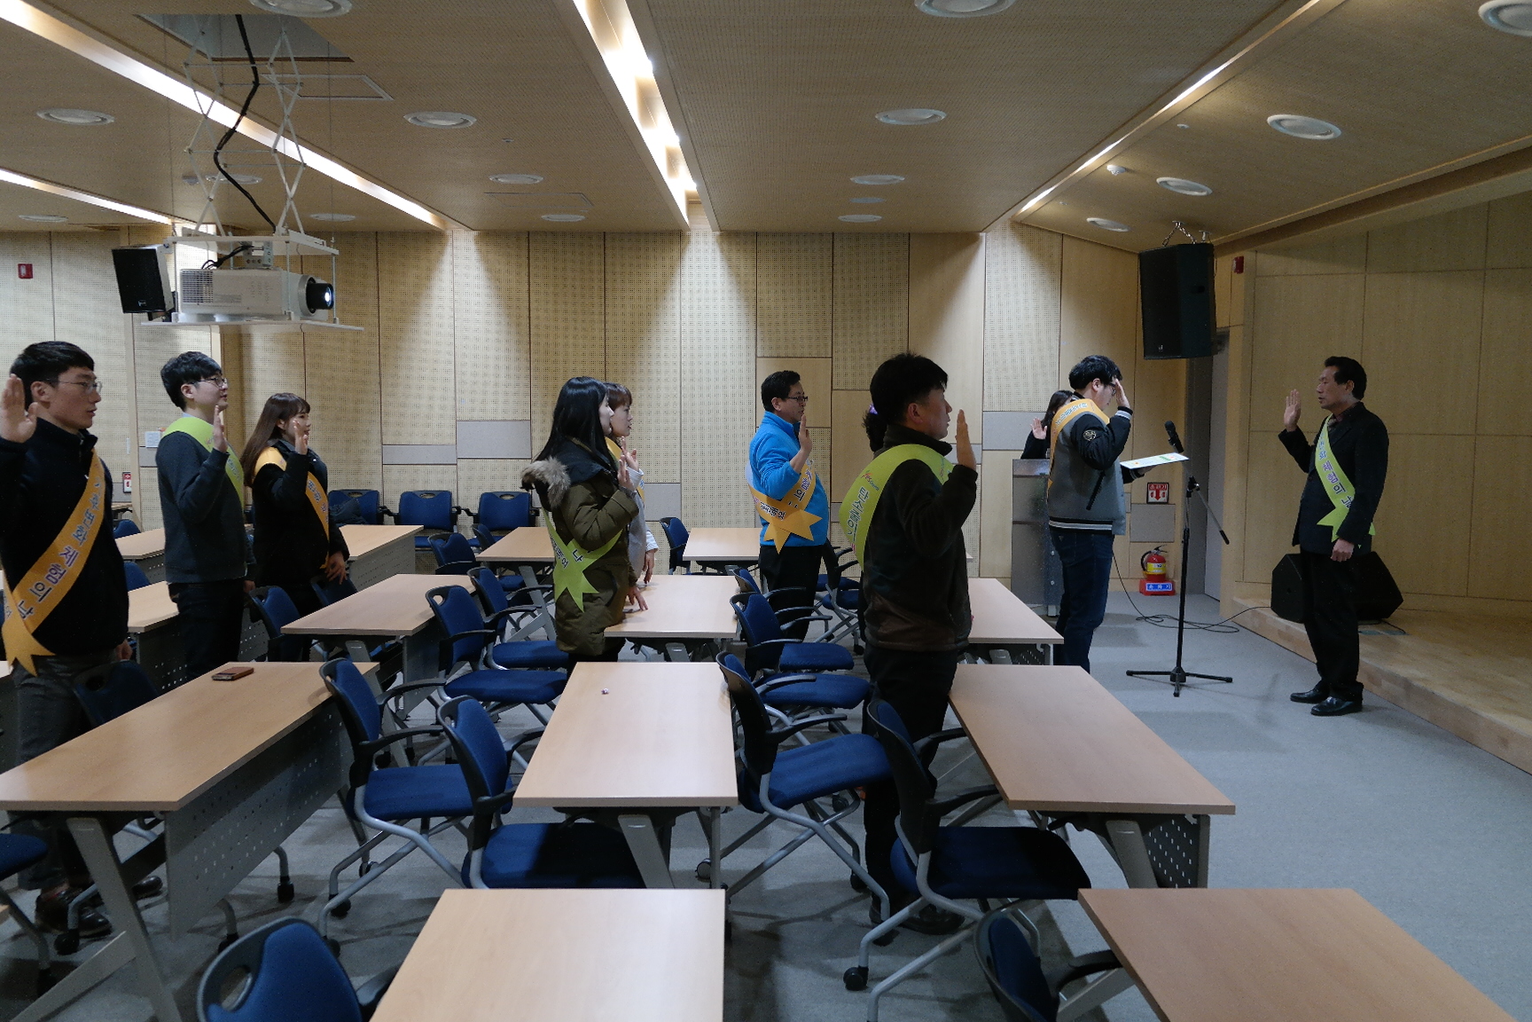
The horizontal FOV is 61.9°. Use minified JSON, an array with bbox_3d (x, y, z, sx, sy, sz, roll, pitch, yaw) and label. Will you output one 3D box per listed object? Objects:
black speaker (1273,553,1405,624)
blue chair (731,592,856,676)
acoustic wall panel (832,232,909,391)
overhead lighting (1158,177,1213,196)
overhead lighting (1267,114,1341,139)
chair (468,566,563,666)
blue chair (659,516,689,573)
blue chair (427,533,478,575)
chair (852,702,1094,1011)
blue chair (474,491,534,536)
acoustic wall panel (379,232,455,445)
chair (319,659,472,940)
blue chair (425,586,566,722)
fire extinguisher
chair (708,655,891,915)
[{"bbox_3d":[3.817,0.503,8.528,0.600,0.410,0.500,-1,5,-12],"label":"black speaker"},{"bbox_3d":[0.103,0.734,5.197,0.570,0.830,0.550,2,5,14],"label":"blue chair"},{"bbox_3d":[0.861,-1.630,10.476,0.617,1.289,0.040,0,5,0],"label":"acoustic wall panel"},{"bbox_3d":[2.481,-1.912,7.560,0.325,0.060,0.325,14,5,-1],"label":"overhead lighting"},{"bbox_3d":[2.412,-1.721,5.724,0.315,0.050,0.315,14,5,-1],"label":"overhead lighting"},{"bbox_3d":[-0.981,0.656,5.651,0.580,0.810,0.570,0,5,0],"label":"chair"},{"bbox_3d":[-0.373,0.460,7.932,0.580,0.830,0.570,2,6,13],"label":"blue chair"},{"bbox_3d":[-1.526,0.534,7.088,0.580,0.830,0.570,2,6,13],"label":"blue chair"},{"bbox_3d":[0.513,0.913,3.271,0.580,0.830,0.570,0,6,0],"label":"chair"},{"bbox_3d":[-2.129,0.256,10.346,0.540,0.830,0.560,0,5,0],"label":"blue chair"},{"bbox_3d":[-2.722,-1.341,9.973,0.590,1.659,0.030,0,5,0],"label":"acoustic wall panel"},{"bbox_3d":[-1.021,0.830,3.738,0.560,0.815,0.570,-1,5,-13],"label":"chair"},{"bbox_3d":[-1.078,0.702,5.119,0.560,0.815,0.570,1,5,5],"label":"blue chair"},{"bbox_3d":[3.058,0.470,9.992,0.260,0.385,0.200,0,5,0],"label":"fire extinguisher"},{"bbox_3d":[0.107,0.828,3.835,0.560,0.815,0.570,0,5,-4],"label":"chair"}]

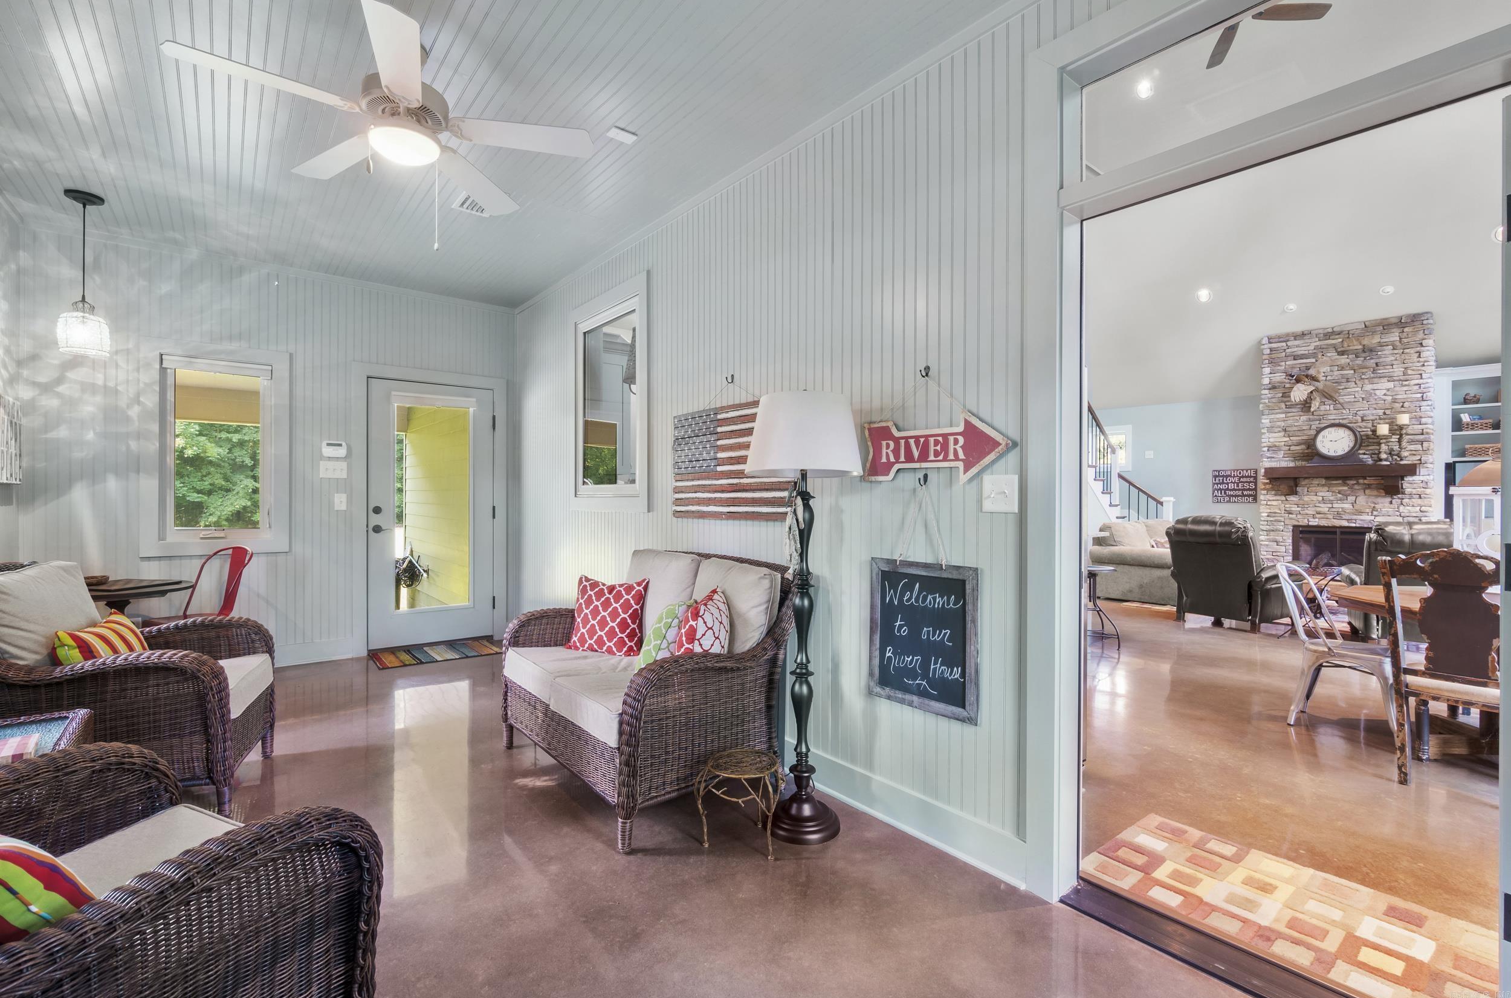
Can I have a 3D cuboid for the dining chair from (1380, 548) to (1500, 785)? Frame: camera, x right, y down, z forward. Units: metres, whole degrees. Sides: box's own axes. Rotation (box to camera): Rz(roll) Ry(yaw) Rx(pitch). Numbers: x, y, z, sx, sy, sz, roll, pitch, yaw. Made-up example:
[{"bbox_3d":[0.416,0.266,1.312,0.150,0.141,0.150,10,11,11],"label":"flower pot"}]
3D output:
[{"bbox_3d":[2.848,0.669,2.549,0.520,0.970,0.450,0,0,-40],"label":"dining chair"}]

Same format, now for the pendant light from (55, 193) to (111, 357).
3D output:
[{"bbox_3d":[-3.511,-1.182,3.298,0.190,0.830,0.190,0,0,-40],"label":"pendant light"}]

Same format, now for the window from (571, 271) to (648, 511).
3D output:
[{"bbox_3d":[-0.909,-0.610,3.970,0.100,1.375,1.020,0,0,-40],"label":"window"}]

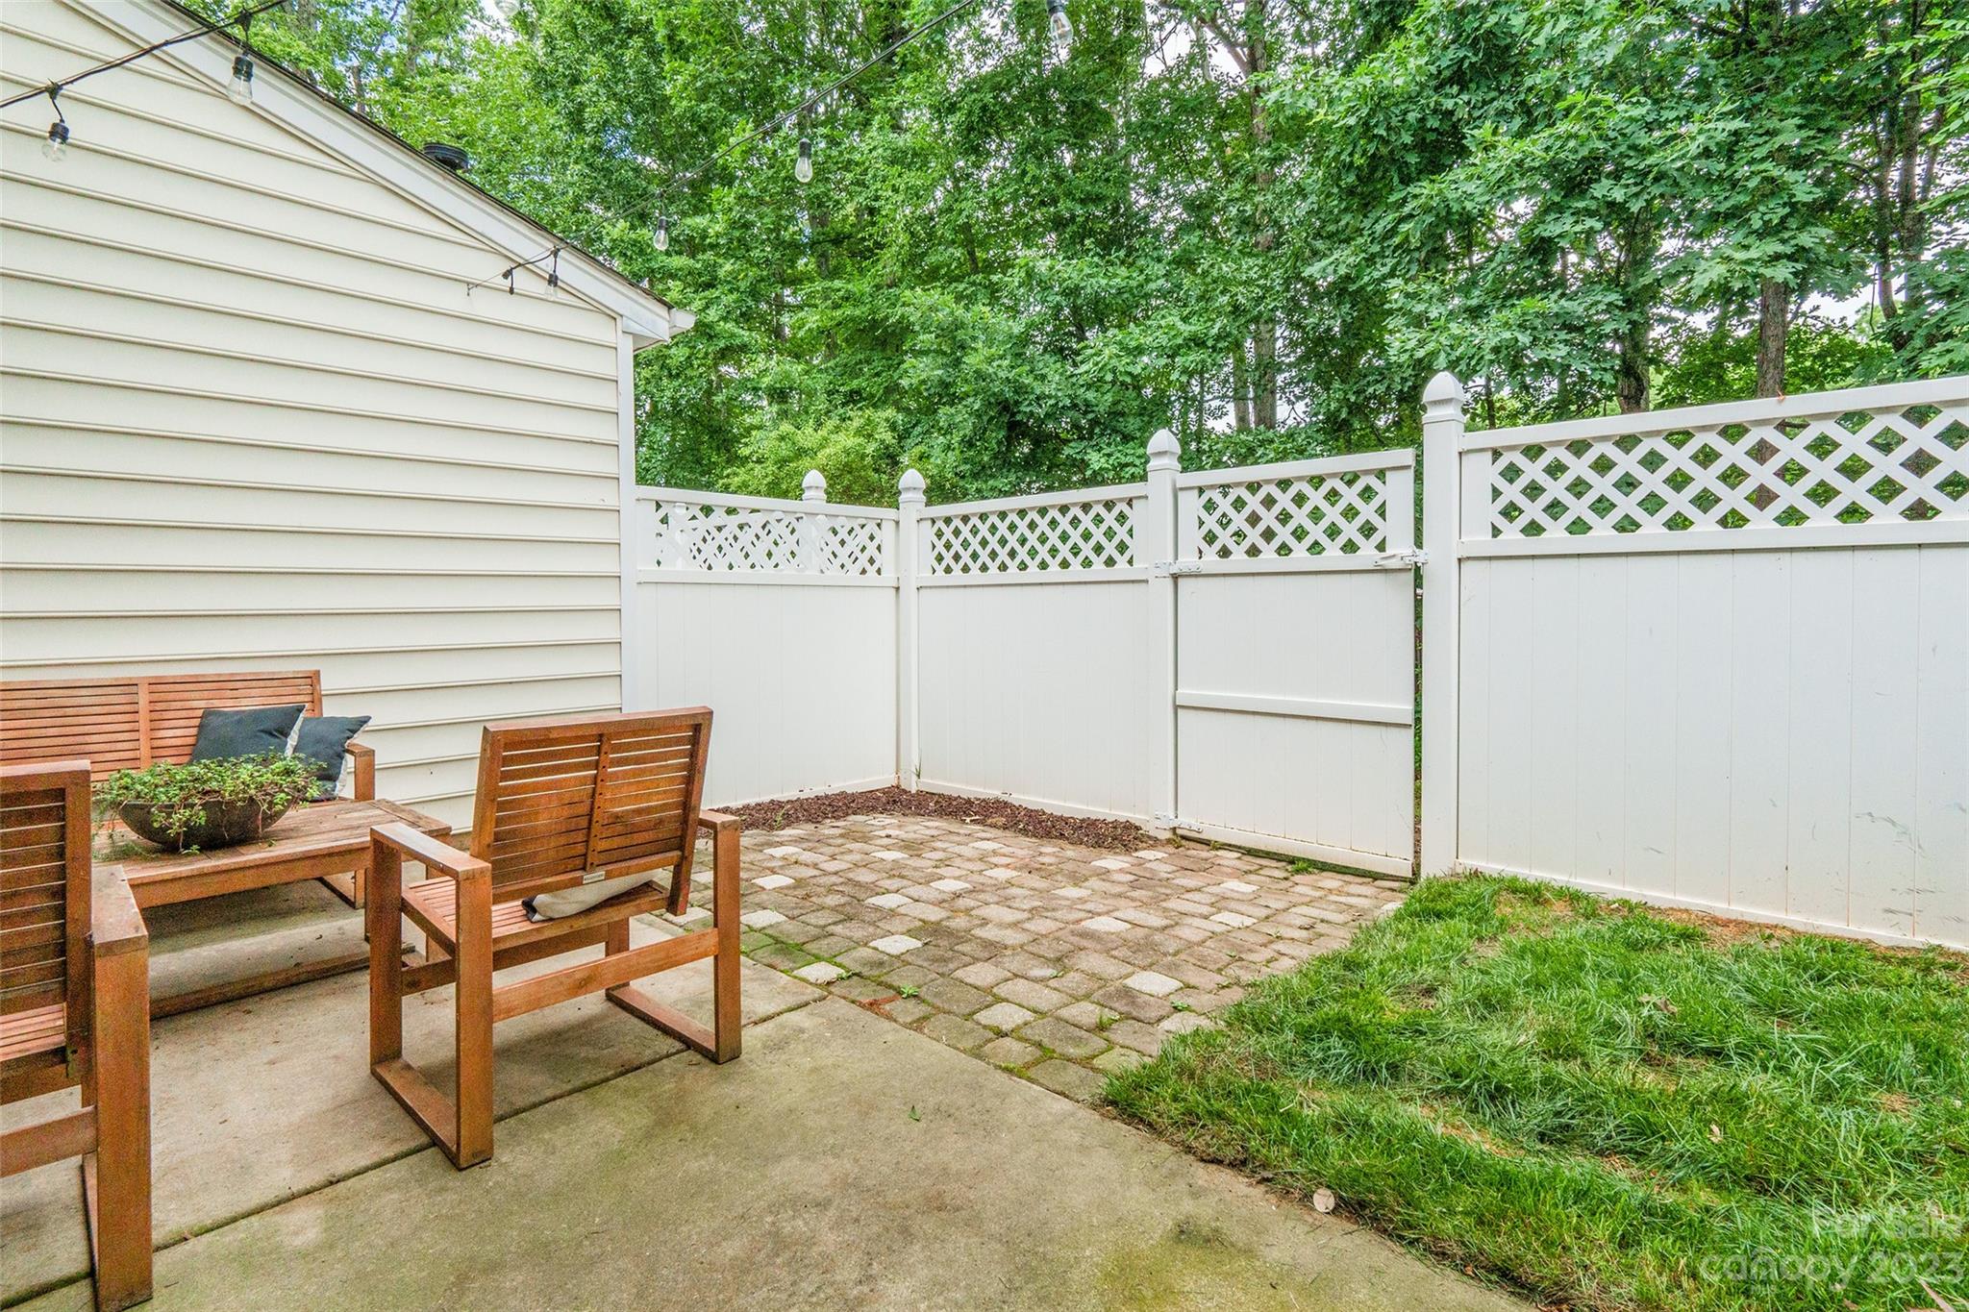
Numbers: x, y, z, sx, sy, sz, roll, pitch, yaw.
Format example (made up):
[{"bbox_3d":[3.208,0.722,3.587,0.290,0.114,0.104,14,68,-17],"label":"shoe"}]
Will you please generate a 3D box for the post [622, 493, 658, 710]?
[{"bbox_3d":[-1.845,0.026,4.680,0.130,1.770,0.135,2,4,44],"label":"post"}]

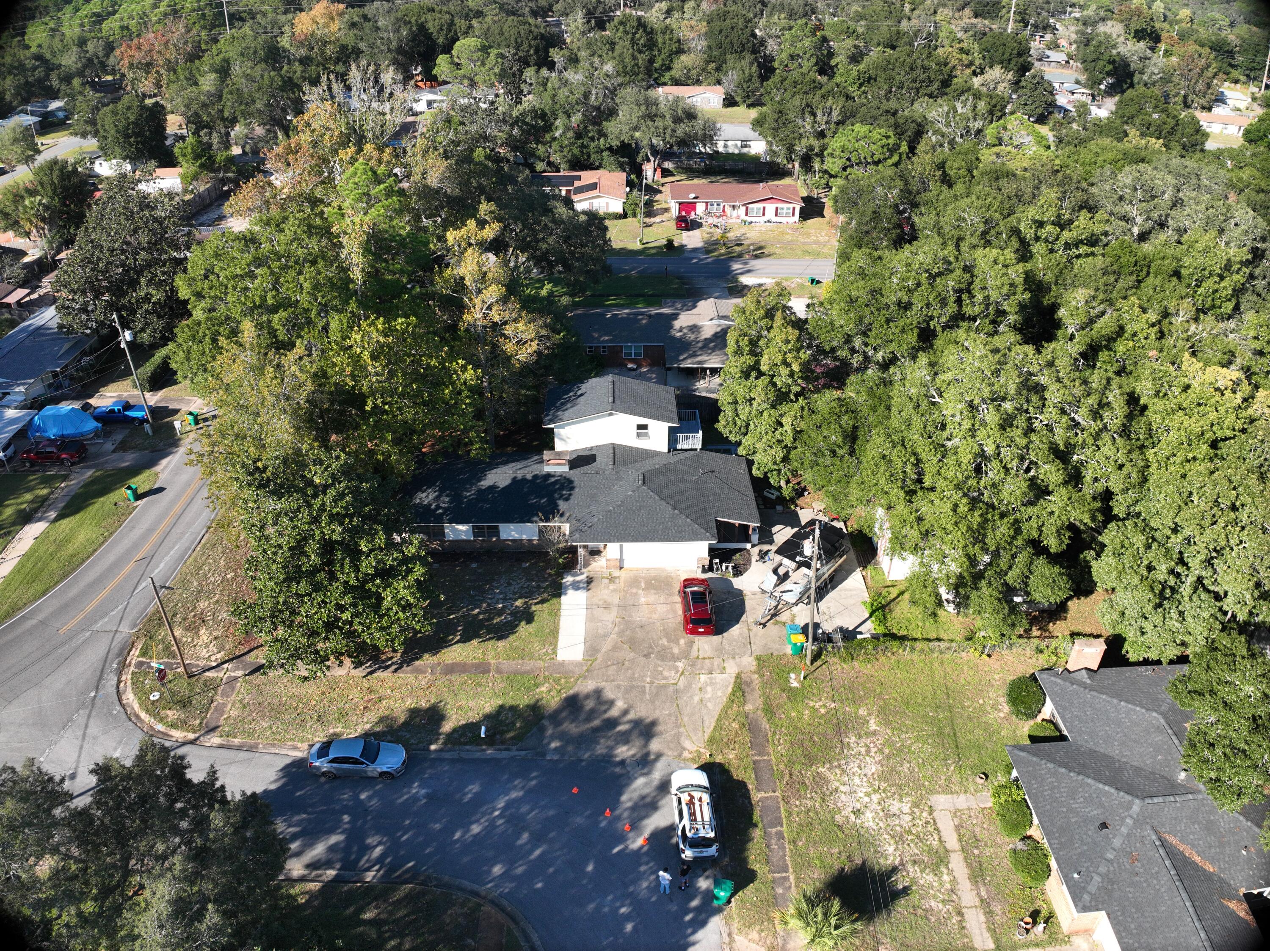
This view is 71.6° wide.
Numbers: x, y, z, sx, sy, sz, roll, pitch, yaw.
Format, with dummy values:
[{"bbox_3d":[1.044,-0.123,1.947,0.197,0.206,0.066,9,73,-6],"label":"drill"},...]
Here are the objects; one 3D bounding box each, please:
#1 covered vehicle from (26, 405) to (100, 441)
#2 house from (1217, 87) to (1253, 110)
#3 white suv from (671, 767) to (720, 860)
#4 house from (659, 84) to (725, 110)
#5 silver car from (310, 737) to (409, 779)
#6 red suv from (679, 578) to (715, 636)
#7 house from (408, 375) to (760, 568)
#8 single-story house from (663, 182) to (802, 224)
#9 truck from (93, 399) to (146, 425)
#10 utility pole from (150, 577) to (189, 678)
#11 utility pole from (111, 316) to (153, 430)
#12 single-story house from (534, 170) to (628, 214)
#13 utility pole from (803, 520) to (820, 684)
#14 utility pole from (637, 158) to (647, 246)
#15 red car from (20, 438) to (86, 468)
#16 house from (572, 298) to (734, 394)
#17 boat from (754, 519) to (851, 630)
[{"bbox_3d":[-43.332,-4.009,67.129,6.000,2.300,2.500,0,32,0],"label":"covered vehicle"},{"bbox_3d":[164.065,-104.502,243.939,13.000,4.000,9.000,0,32,0],"label":"house"},{"bbox_3d":[2.646,15.231,40.005,1.830,1.740,4.500,-2,32,-2],"label":"white suv"},{"bbox_3d":[12.268,-88.246,204.794,17.000,3.800,12.500,0,32,0],"label":"house"},{"bbox_3d":[-14.129,14.411,45.147,4.850,1.450,1.840,2,33,2],"label":"silver car"},{"bbox_3d":[3.898,7.962,54.866,1.840,1.680,4.650,0,33,0],"label":"red suv"},{"bbox_3d":[-4.000,-0.544,63.081,24.800,7.000,15.300,0,33,0],"label":"house"},{"bbox_3d":[14.231,-39.698,126.574,18.800,3.800,10.800,0,32,0],"label":"single-story house"},{"bbox_3d":[-43.757,-5.397,75.457,4.850,1.660,1.770,1,33,2],"label":"truck"},{"bbox_3d":[-24.602,8.168,46.458,0.240,7.260,0.240,0,32,0],"label":"utility pole"},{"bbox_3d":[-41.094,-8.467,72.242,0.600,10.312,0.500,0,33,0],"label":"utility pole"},{"bbox_3d":[-8.977,-42.334,130.903,15.500,3.900,16.000,0,32,0],"label":"single-story house"},{"bbox_3d":[9.863,6.759,48.663,0.600,10.480,0.500,-3,33,2],"label":"utility pole"},{"bbox_3d":[1.137,-34.919,112.724,0.400,10.593,0.400,2,33,-1],"label":"utility pole"},{"bbox_3d":[-46.212,-1.836,69.900,4.880,1.740,1.820,-1,33,-1],"label":"red car"},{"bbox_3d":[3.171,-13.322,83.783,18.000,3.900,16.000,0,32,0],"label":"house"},{"bbox_3d":[9.950,5.971,53.840,2.600,2.950,8.900,25,40,34],"label":"boat"}]

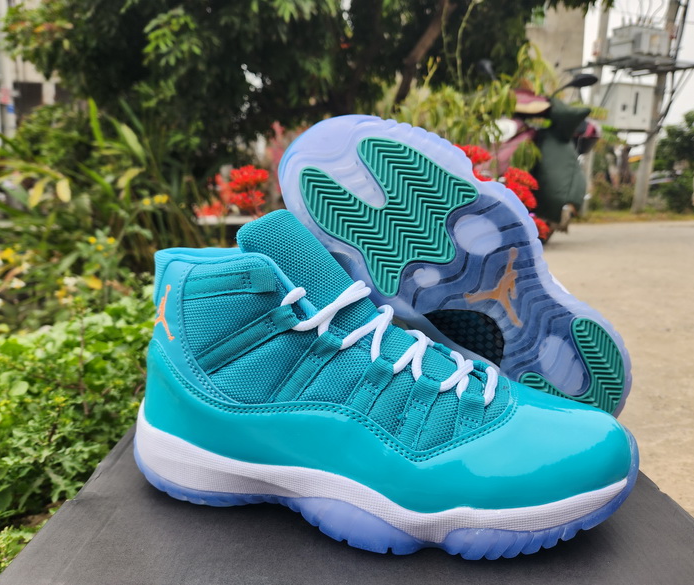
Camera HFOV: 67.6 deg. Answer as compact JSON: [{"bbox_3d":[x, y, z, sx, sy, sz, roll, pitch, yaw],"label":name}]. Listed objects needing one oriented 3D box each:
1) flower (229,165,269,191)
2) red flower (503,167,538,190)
[{"bbox_3d":[-0.247,-0.286,1.300,0.105,0.070,0.097,-2,10,-10],"label":"flower"},{"bbox_3d":[0.453,-0.296,1.350,0.091,0.065,0.087,3,10,18],"label":"red flower"}]

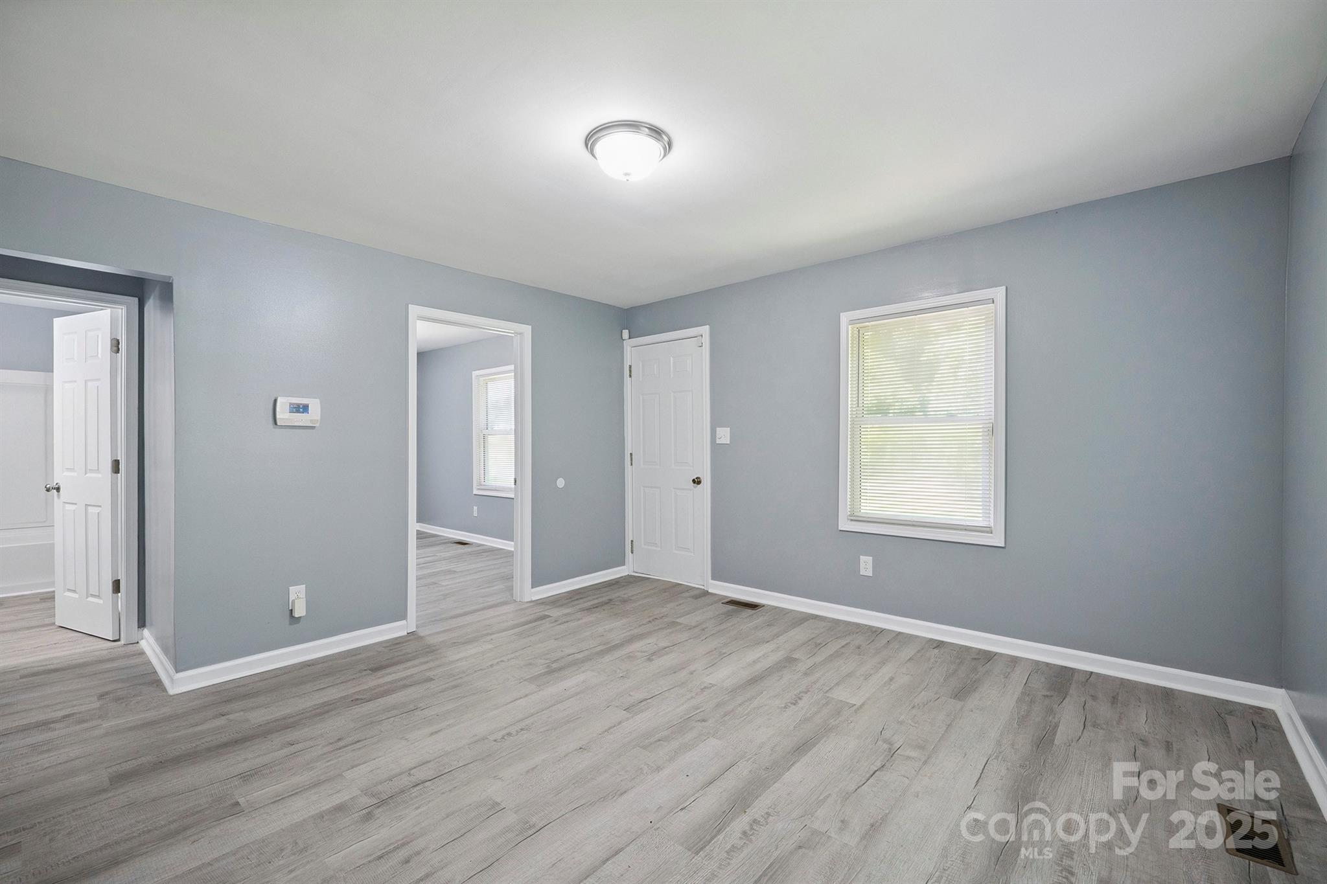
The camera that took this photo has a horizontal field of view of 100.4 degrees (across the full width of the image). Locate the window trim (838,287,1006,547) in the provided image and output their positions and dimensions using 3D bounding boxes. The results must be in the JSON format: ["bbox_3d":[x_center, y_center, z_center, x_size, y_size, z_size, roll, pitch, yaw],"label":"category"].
[{"bbox_3d":[1.576,-0.139,3.444,0.966,1.462,0.100,0,0,42],"label":"window trim"}]

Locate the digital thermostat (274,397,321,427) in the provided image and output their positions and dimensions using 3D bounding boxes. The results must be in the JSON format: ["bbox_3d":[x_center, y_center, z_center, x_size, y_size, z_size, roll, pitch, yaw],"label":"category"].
[{"bbox_3d":[-2.019,-0.163,3.052,0.035,0.150,0.198,0,0,42],"label":"digital thermostat"}]

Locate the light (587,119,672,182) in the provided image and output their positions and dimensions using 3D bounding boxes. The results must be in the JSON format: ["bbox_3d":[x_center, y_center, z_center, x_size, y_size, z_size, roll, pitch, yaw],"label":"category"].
[{"bbox_3d":[-0.140,-1.134,2.249,0.354,0.142,0.354,0,0,0],"label":"light"}]

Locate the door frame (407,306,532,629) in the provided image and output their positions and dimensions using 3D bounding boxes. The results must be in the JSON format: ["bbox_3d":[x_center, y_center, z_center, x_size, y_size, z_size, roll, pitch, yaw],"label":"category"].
[{"bbox_3d":[-1.359,0.167,3.905,0.140,2.090,0.927,0,0,42],"label":"door frame"}]

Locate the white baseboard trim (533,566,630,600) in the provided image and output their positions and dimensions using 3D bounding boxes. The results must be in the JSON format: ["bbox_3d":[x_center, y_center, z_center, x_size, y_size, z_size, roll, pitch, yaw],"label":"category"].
[{"bbox_3d":[-0.653,1.159,4.599,0.020,0.088,1.032,0,0,42],"label":"white baseboard trim"}]

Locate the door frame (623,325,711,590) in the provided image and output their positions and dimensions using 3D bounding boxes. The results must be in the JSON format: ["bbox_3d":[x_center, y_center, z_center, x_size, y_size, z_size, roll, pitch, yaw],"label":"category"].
[{"bbox_3d":[0.051,0.137,4.809,0.941,2.152,0.120,0,0,42],"label":"door frame"}]

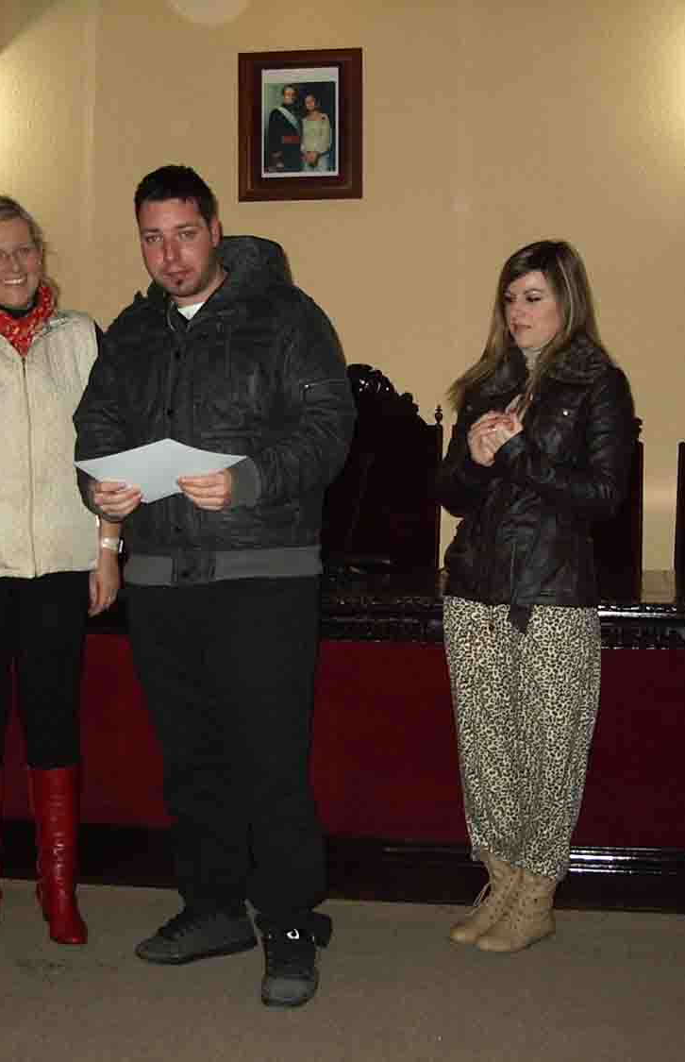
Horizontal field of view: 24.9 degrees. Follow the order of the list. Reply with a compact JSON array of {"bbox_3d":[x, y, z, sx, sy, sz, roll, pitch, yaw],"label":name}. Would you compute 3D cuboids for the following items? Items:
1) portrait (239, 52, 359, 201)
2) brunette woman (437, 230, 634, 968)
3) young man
[{"bbox_3d":[-0.163,-1.563,5.994,0.484,0.565,0.030,1,4,10],"label":"portrait"},{"bbox_3d":[0.447,0.154,3.641,0.470,1.640,0.360,3,5,33],"label":"brunette woman"},{"bbox_3d":[-0.276,0.094,3.446,0.600,1.780,0.480,2,5,22],"label":"young man"}]

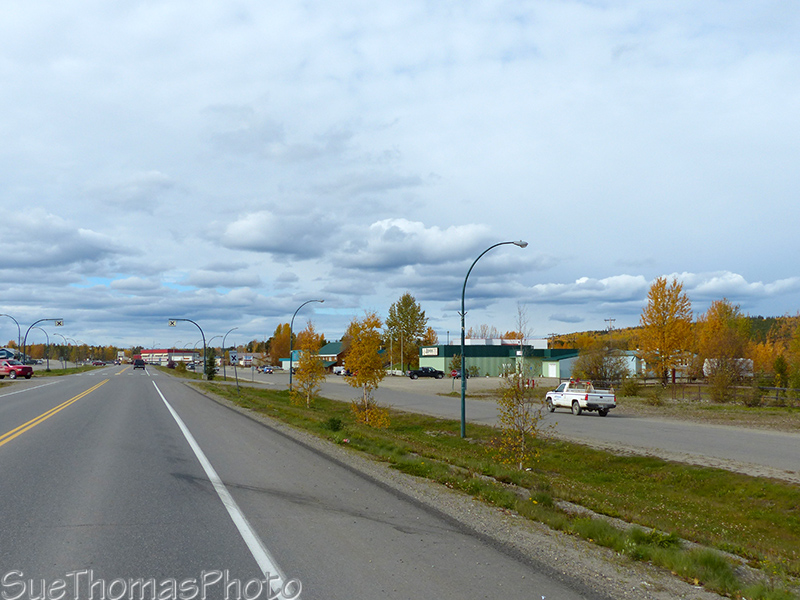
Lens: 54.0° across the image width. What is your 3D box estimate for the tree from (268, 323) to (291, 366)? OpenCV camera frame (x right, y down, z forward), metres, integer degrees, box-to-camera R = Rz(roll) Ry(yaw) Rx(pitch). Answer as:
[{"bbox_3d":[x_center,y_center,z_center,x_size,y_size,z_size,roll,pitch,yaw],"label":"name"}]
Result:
[{"bbox_3d":[-37.465,13.964,244.641,6.800,13.620,6.800,1,-4,-9],"label":"tree"}]

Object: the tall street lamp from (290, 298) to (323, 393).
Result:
[{"bbox_3d":[-8.792,4.345,74.813,3.300,8.700,0.350,1,-5,-18],"label":"tall street lamp"}]

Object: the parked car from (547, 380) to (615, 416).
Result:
[{"bbox_3d":[10.550,5.830,46.600,1.950,1.880,5.400,1,-5,-17],"label":"parked car"}]

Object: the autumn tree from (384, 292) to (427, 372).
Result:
[{"bbox_3d":[1.152,6.790,164.955,8.600,16.790,8.600,0,-4,0],"label":"autumn tree"}]

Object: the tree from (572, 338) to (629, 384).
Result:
[{"bbox_3d":[26.594,8.108,103.684,7.400,5.920,7.400,-1,-4,14],"label":"tree"}]

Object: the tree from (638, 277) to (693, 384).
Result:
[{"bbox_3d":[32.436,3.754,96.508,6.600,13.300,6.600,1,-5,-18],"label":"tree"}]

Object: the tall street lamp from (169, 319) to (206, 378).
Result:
[{"bbox_3d":[-24.854,5.790,92.200,4.400,7.070,0.500,1,-5,-18],"label":"tall street lamp"}]

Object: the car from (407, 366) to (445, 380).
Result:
[{"bbox_3d":[4.089,11.785,126.000,5.900,1.930,2.000,1,-5,-18],"label":"car"}]

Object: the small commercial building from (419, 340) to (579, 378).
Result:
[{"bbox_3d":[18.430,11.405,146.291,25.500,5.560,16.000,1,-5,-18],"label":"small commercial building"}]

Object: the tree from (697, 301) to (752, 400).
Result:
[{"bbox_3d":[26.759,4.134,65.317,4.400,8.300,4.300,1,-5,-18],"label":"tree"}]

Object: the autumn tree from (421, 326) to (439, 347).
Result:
[{"bbox_3d":[7.157,11.790,187.644,4.900,10.780,4.900,0,-4,2],"label":"autumn tree"}]

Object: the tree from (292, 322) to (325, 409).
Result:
[{"bbox_3d":[-4.664,3.373,40.668,1.800,4.400,1.800,1,-5,-18],"label":"tree"}]

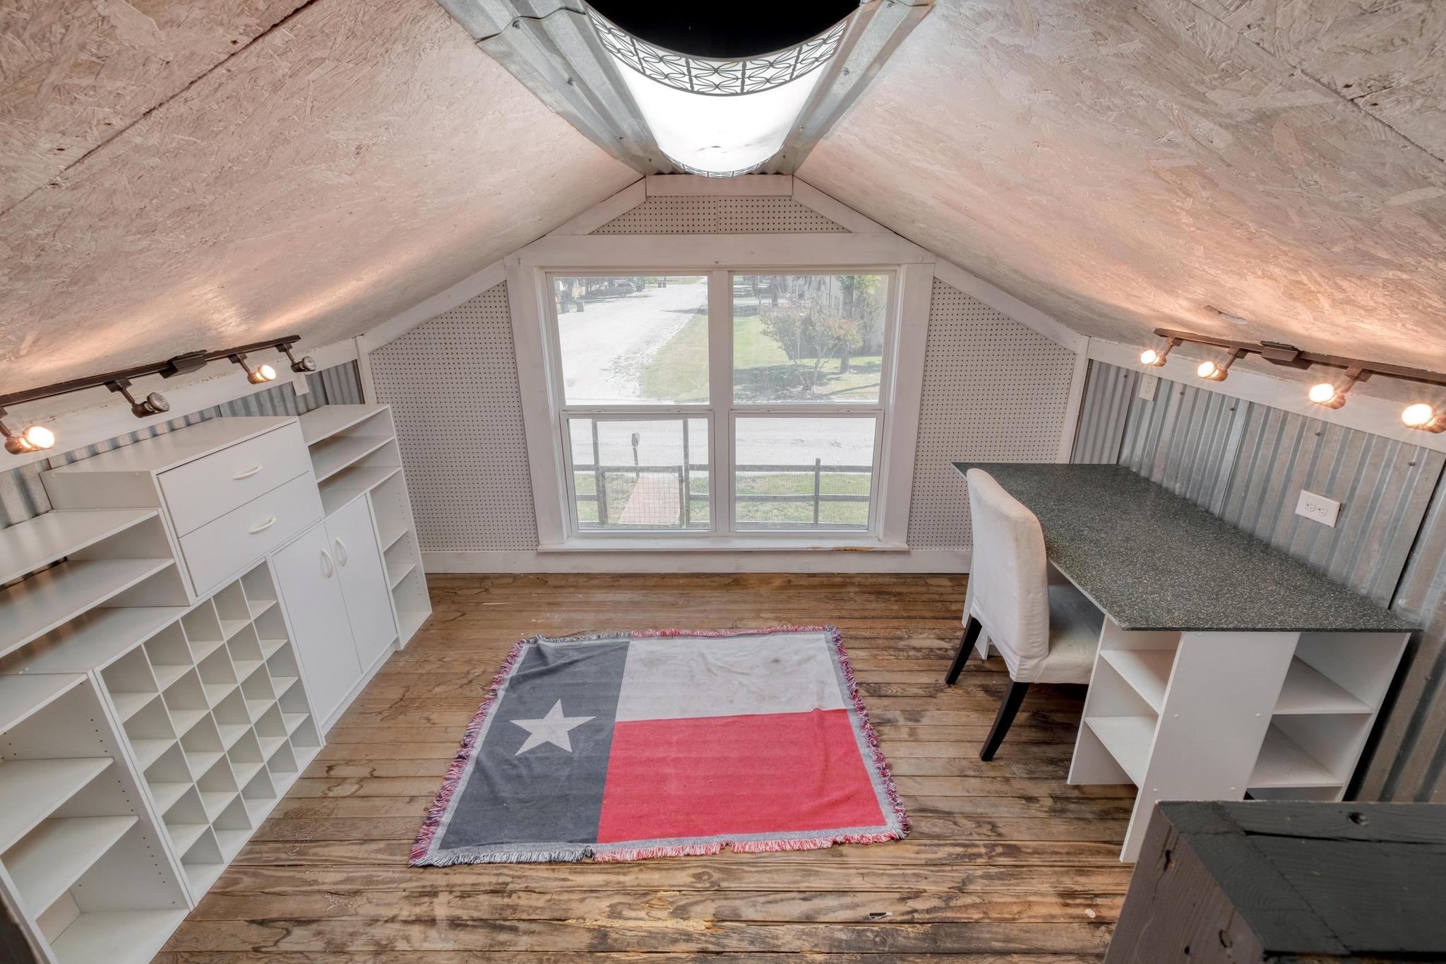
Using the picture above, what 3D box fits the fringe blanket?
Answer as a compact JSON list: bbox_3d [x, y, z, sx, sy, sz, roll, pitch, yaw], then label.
[{"bbox_3d":[-0.192,0.927,2.392,1.530,0.018,1.180,-1,20,-1],"label":"fringe blanket"}]

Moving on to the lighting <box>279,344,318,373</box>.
[{"bbox_3d":[-1.581,-0.463,2.228,0.092,0.104,0.060,-12,20,11],"label":"lighting"}]

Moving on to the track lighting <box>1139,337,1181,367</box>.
[{"bbox_3d":[1.484,-0.441,2.033,0.092,0.104,0.060,11,20,-10],"label":"track lighting"}]

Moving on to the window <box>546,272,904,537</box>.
[{"bbox_3d":[0.000,-0.368,3.228,1.750,1.450,0.100,0,20,1],"label":"window"}]

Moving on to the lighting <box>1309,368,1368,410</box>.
[{"bbox_3d":[1.479,-0.224,1.442,0.092,0.104,0.060,11,20,-10],"label":"lighting"}]

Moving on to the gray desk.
[{"bbox_3d":[1.409,0.522,2.298,0.745,0.805,1.348,0,20,1],"label":"gray desk"}]

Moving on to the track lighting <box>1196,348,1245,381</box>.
[{"bbox_3d":[1.482,-0.346,1.778,0.092,0.104,0.060,11,20,-10],"label":"track lighting"}]

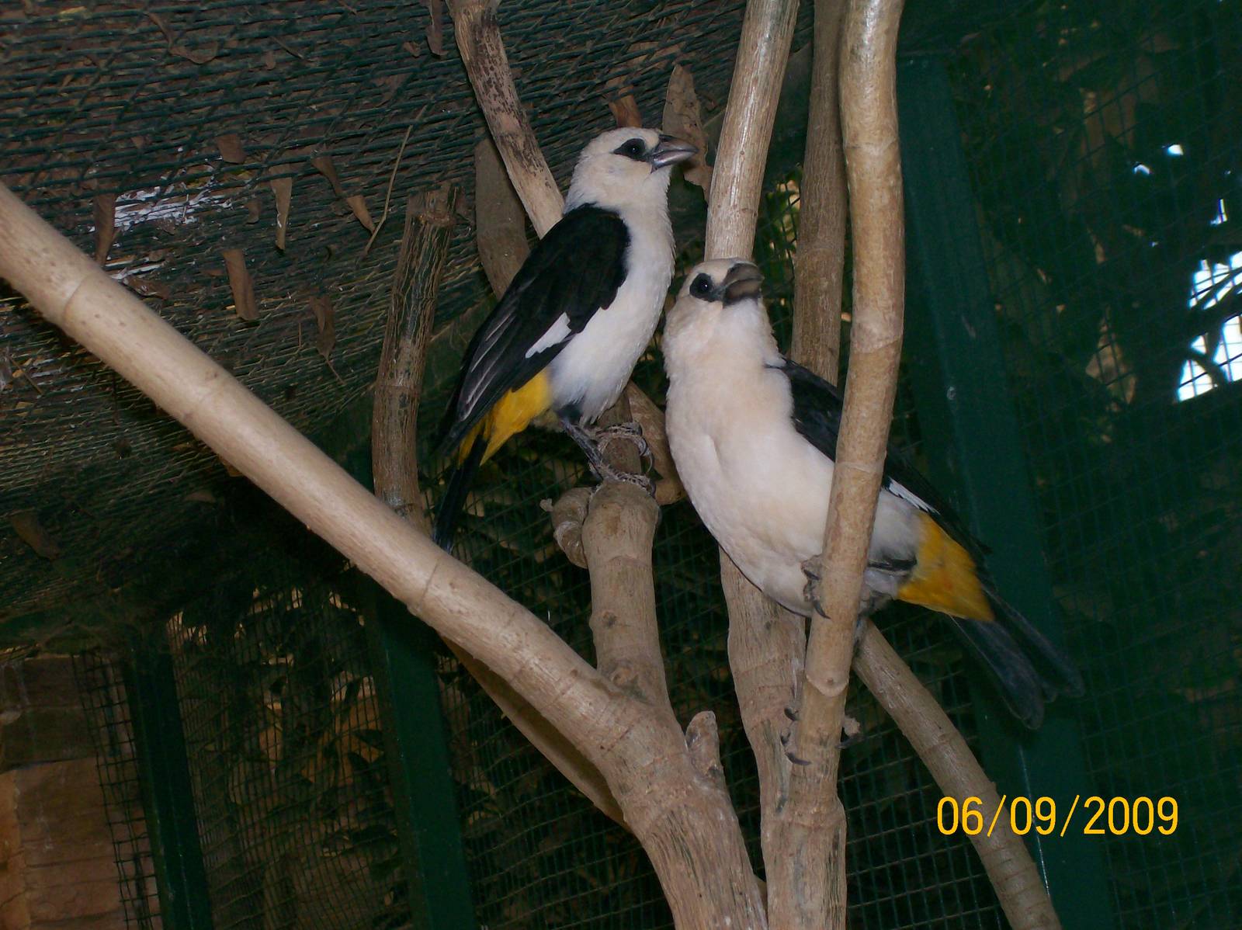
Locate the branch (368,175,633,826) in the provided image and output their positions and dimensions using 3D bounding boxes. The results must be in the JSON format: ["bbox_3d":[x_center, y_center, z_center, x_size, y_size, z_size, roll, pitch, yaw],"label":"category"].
[{"bbox_3d":[-0.066,0.025,1.650,0.068,0.288,0.055,-15,-9,0],"label":"branch"}]

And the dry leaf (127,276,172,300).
[{"bbox_3d":[-0.221,-0.083,1.820,0.021,0.011,0.012,-11,-11,0],"label":"dry leaf"}]

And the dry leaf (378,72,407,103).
[{"bbox_3d":[-0.095,-0.157,1.610,0.013,0.013,0.009,-11,-11,0],"label":"dry leaf"}]

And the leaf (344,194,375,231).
[{"bbox_3d":[-0.120,-0.116,1.780,0.013,0.018,0.009,-11,-11,0],"label":"leaf"}]

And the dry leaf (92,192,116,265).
[{"bbox_3d":[-0.219,-0.100,1.640,0.011,0.031,0.009,-11,-11,0],"label":"dry leaf"}]

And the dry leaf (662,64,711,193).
[{"bbox_3d":[0.028,-0.146,1.680,0.022,0.055,0.014,-11,-11,0],"label":"dry leaf"}]

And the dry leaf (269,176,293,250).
[{"bbox_3d":[-0.150,-0.111,1.710,0.011,0.033,0.009,-11,-11,0],"label":"dry leaf"}]

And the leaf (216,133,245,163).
[{"bbox_3d":[-0.161,-0.131,1.600,0.013,0.013,0.009,-11,-11,0],"label":"leaf"}]

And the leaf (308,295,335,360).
[{"bbox_3d":[-0.153,-0.070,1.980,0.015,0.033,0.009,-11,-11,0],"label":"leaf"}]

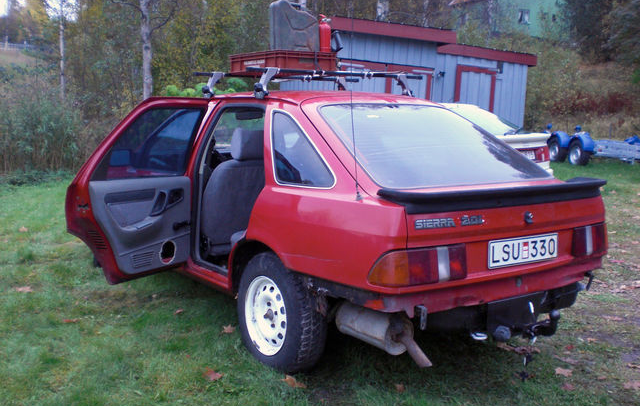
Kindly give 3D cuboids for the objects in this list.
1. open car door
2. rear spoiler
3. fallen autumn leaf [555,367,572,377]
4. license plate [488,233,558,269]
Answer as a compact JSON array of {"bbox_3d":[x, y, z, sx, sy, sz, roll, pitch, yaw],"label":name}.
[{"bbox_3d":[-0.890,-0.066,3.624,0.220,0.980,0.890,6,10,30],"label":"open car door"},{"bbox_3d":[0.841,-0.039,3.191,1.430,0.105,0.250,-5,10,-36],"label":"rear spoiler"},{"bbox_3d":[1.199,0.834,3.459,0.085,0.020,0.080,1,8,0],"label":"fallen autumn leaf"},{"bbox_3d":[0.911,0.210,3.121,0.475,0.115,0.012,-5,10,-36],"label":"license plate"}]

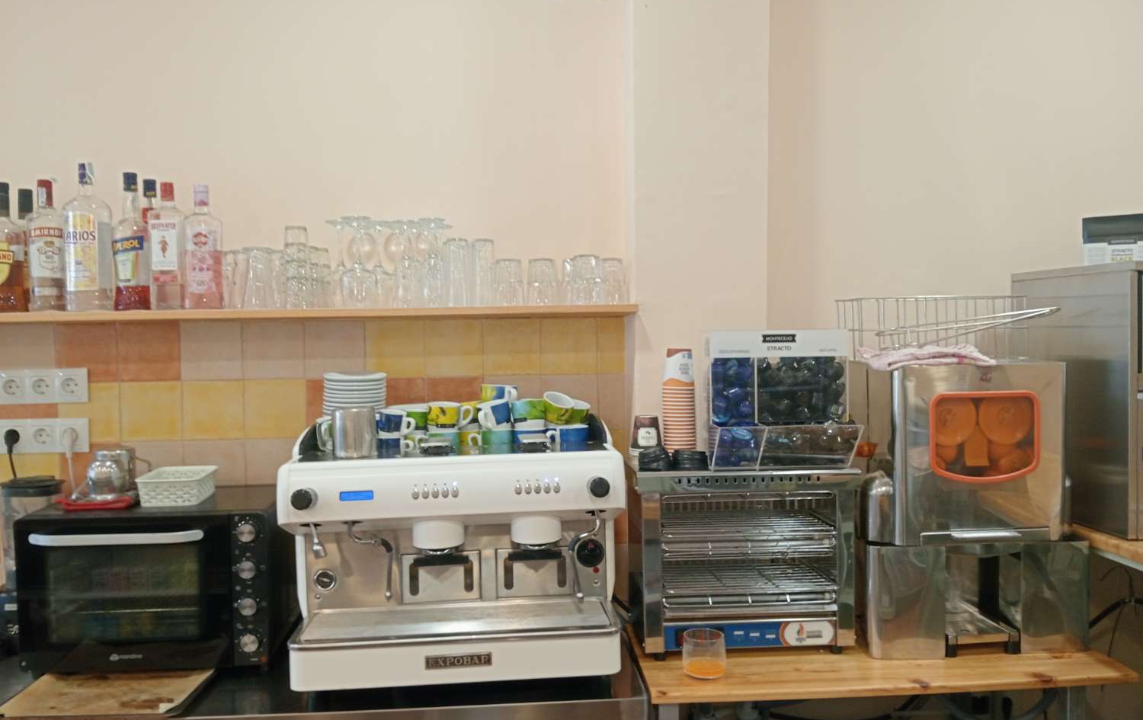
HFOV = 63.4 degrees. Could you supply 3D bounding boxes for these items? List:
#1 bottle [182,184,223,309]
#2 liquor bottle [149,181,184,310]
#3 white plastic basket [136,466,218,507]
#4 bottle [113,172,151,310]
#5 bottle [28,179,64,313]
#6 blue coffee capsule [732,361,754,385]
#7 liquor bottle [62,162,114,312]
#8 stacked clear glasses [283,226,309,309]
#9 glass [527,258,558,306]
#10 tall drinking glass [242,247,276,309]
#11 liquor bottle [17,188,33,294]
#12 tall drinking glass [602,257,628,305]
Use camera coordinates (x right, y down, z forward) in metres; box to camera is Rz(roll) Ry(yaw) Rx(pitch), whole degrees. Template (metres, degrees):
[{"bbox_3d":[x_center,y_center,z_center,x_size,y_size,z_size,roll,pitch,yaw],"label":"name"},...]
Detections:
[{"bbox_3d":[-0.882,-0.270,2.216,0.079,0.295,0.065,-1,4,-6],"label":"bottle"},{"bbox_3d":[-0.964,-0.272,2.207,0.077,0.302,0.063,-1,4,-6],"label":"liquor bottle"},{"bbox_3d":[-0.894,0.290,2.115,0.137,0.060,0.195,-1,2,-6],"label":"white plastic basket"},{"bbox_3d":[-1.012,-0.273,2.130,0.078,0.316,0.078,-1,2,2],"label":"bottle"},{"bbox_3d":[-1.232,-0.269,2.174,0.085,0.304,0.085,-3,4,-27],"label":"bottle"},{"bbox_3d":[0.394,0.031,2.130,0.046,0.048,0.044,-1,4,-6],"label":"blue coffee capsule"},{"bbox_3d":[-1.114,-0.282,2.135,0.102,0.342,0.098,-1,2,0],"label":"liquor bottle"},{"bbox_3d":[-0.670,-0.225,2.252,0.061,0.201,0.061,-1,4,-6],"label":"stacked clear glasses"},{"bbox_3d":[-0.072,-0.194,2.310,0.078,0.120,0.078,-1,2,-6],"label":"glass"},{"bbox_3d":[-0.745,-0.195,2.210,0.077,0.150,0.077,-1,2,-6],"label":"tall drinking glass"},{"bbox_3d":[-1.299,-0.259,2.200,0.085,0.295,0.085,-1,2,0],"label":"liquor bottle"},{"bbox_3d":[0.110,-0.201,2.350,0.077,0.120,0.077,-1,2,-6],"label":"tall drinking glass"}]

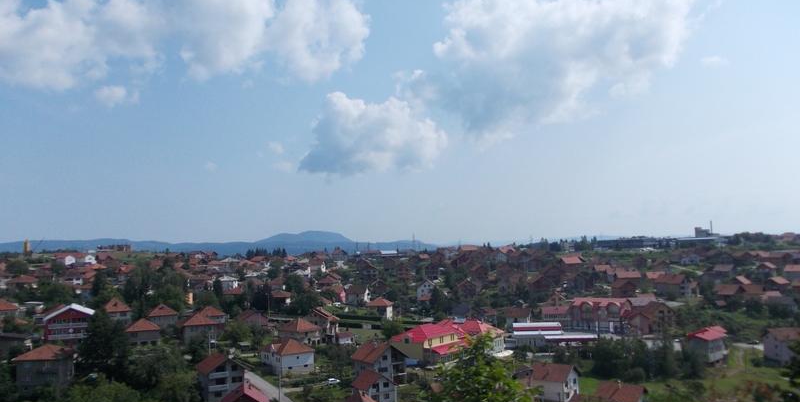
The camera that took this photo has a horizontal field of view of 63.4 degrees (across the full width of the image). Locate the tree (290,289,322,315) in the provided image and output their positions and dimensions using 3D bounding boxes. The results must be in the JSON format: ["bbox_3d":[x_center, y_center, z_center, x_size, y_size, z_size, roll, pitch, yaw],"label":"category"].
[{"bbox_3d":[-38.229,40.941,262.000,13.200,10.800,11.000,1,-4,-8],"label":"tree"}]

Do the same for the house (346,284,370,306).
[{"bbox_3d":[-20.900,46.400,325.000,10.300,9.200,10.000,-2,-4,20],"label":"house"}]

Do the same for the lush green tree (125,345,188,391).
[{"bbox_3d":[-57.197,39.345,152.000,15.033,10.805,12.778,1,-4,-21],"label":"lush green tree"}]

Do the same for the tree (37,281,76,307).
[{"bbox_3d":[-130.053,35.590,245.000,15.145,10.223,13.630,2,-4,-28],"label":"tree"}]

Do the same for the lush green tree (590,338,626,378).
[{"bbox_3d":[53.550,40.647,167.000,8.774,10.839,8.774,-1,-4,18],"label":"lush green tree"}]

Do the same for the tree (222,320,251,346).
[{"bbox_3d":[-51.291,41.252,203.000,8.784,8.156,8.784,1,-4,-14],"label":"tree"}]

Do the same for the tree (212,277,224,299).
[{"bbox_3d":[-93.960,45.300,335.000,5.800,11.300,5.800,1,-4,-16],"label":"tree"}]

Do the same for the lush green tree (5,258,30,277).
[{"bbox_3d":[-198.018,34.556,335.000,13.460,10.613,12.787,2,-4,-31],"label":"lush green tree"}]

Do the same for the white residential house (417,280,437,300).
[{"bbox_3d":[13.429,45.294,330.000,10.200,10.200,10.000,0,-4,-3],"label":"white residential house"}]

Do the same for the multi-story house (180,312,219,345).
[{"bbox_3d":[-60.484,38.371,195.000,9.800,9.500,10.000,2,-4,-25],"label":"multi-story house"}]

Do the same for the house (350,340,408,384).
[{"bbox_3d":[-5.580,43.850,174.600,11.300,10.700,10.500,3,-5,-37],"label":"house"}]

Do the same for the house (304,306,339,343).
[{"bbox_3d":[-24.382,38.523,202.000,8.300,10.800,10.000,-1,-4,11],"label":"house"}]

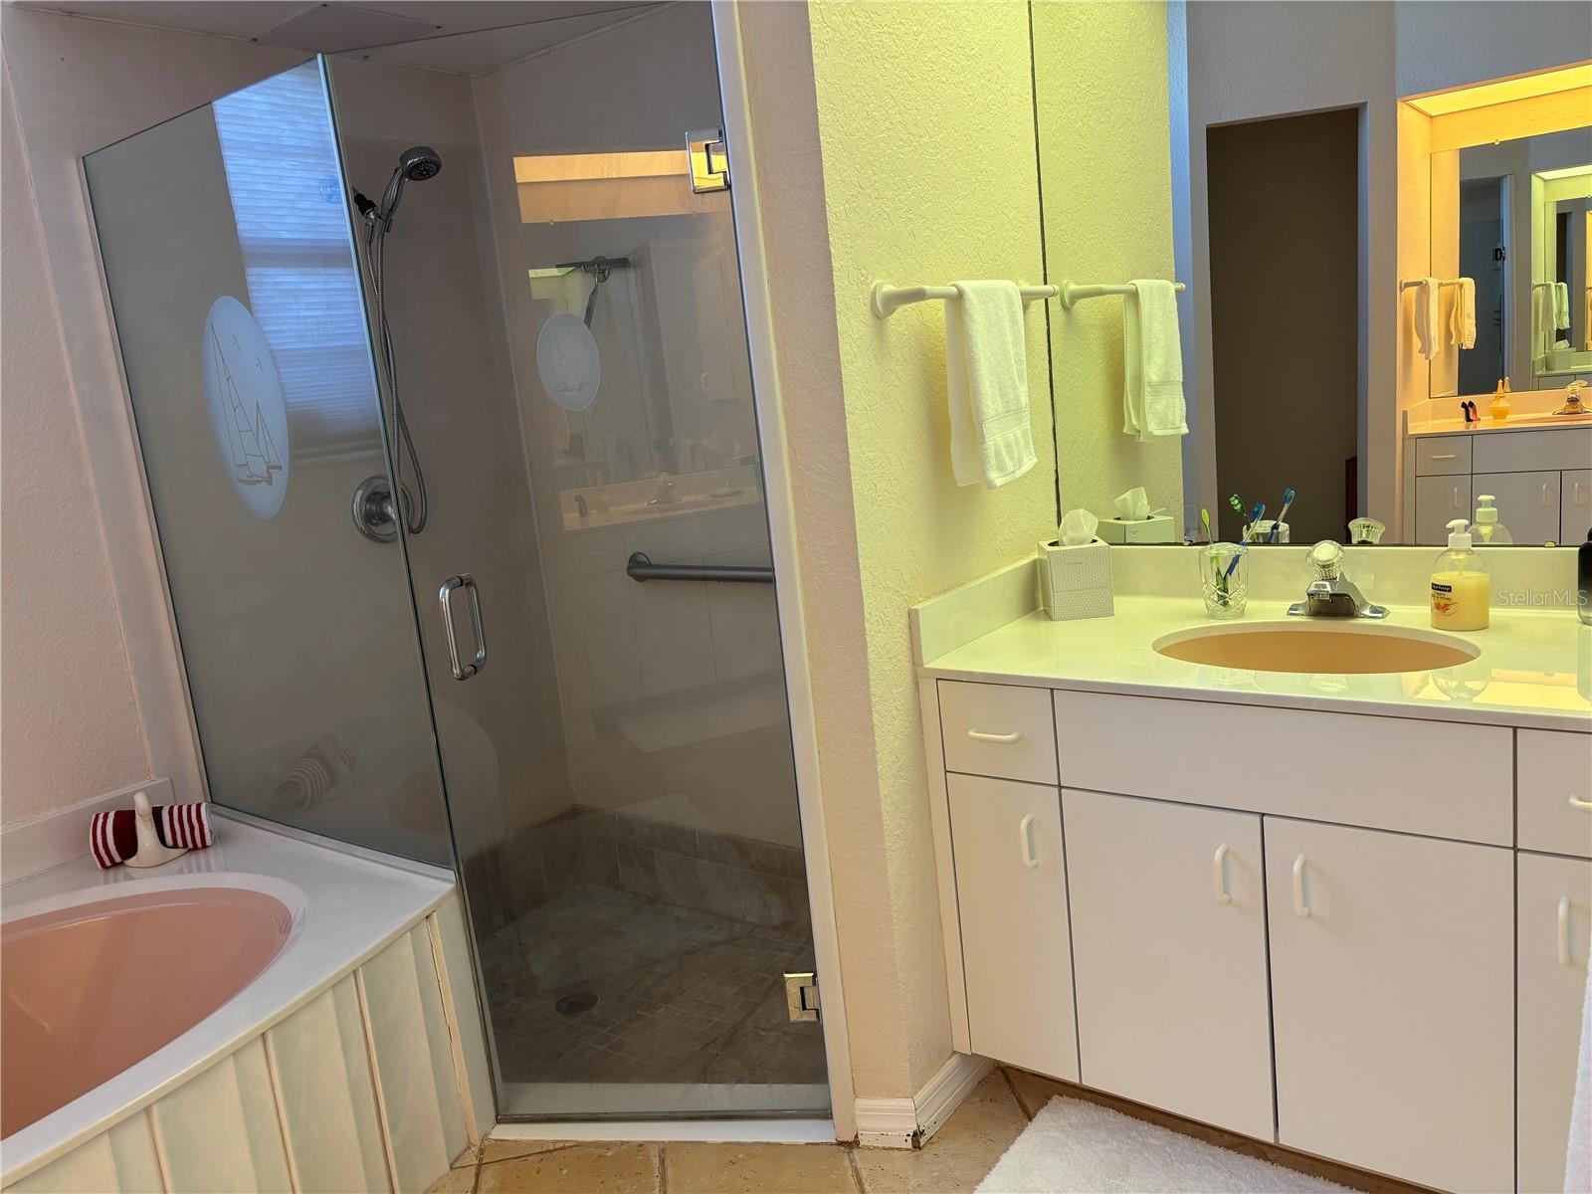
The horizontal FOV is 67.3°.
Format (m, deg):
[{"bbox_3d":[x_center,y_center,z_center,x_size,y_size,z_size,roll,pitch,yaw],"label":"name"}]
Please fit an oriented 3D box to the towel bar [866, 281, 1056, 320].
[{"bbox_3d":[0.300,-0.495,1.961,0.080,0.055,0.527,2,14,37],"label":"towel bar"}]

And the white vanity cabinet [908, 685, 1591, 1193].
[{"bbox_3d":[0.822,0.453,1.877,1.057,0.750,0.576,2,14,37],"label":"white vanity cabinet"}]

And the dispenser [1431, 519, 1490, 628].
[{"bbox_3d":[0.990,-0.036,1.784,0.062,0.161,0.077,-12,12,-28],"label":"dispenser"}]

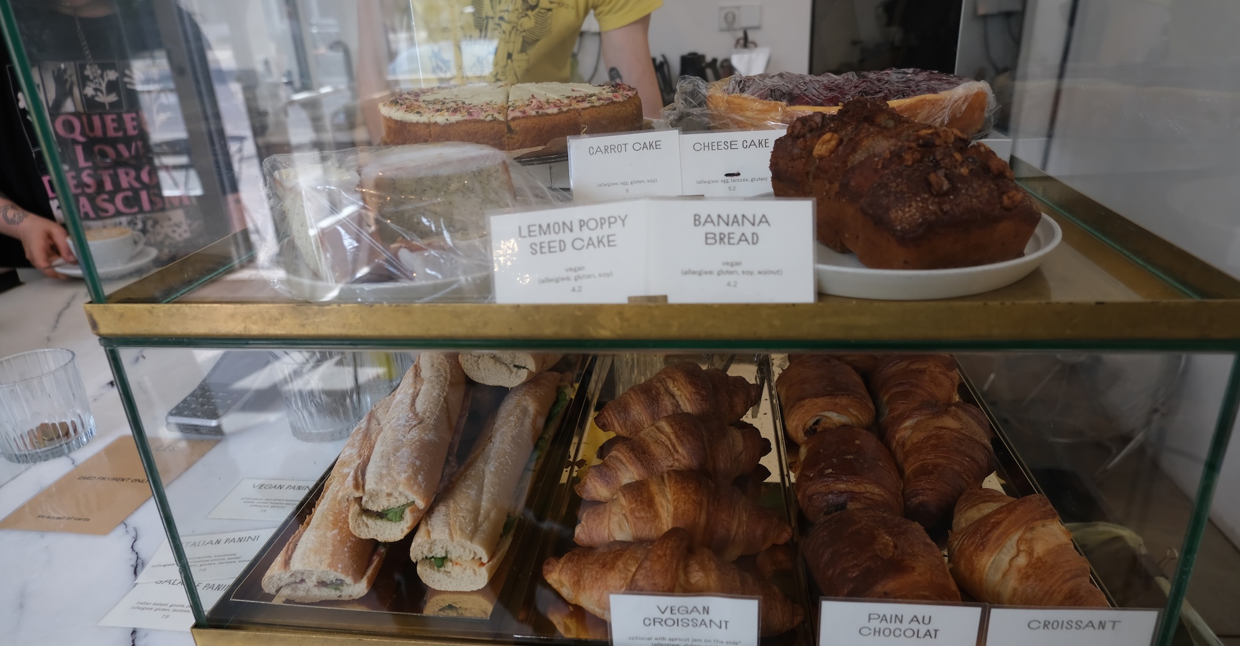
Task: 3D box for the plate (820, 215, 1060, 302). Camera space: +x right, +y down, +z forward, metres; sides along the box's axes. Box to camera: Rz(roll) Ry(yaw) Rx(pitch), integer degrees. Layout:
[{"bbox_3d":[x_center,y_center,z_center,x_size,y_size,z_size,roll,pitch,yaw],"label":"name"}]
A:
[{"bbox_3d":[0.162,-0.054,0.494,0.201,0.021,0.201,0,23,7],"label":"plate"}]

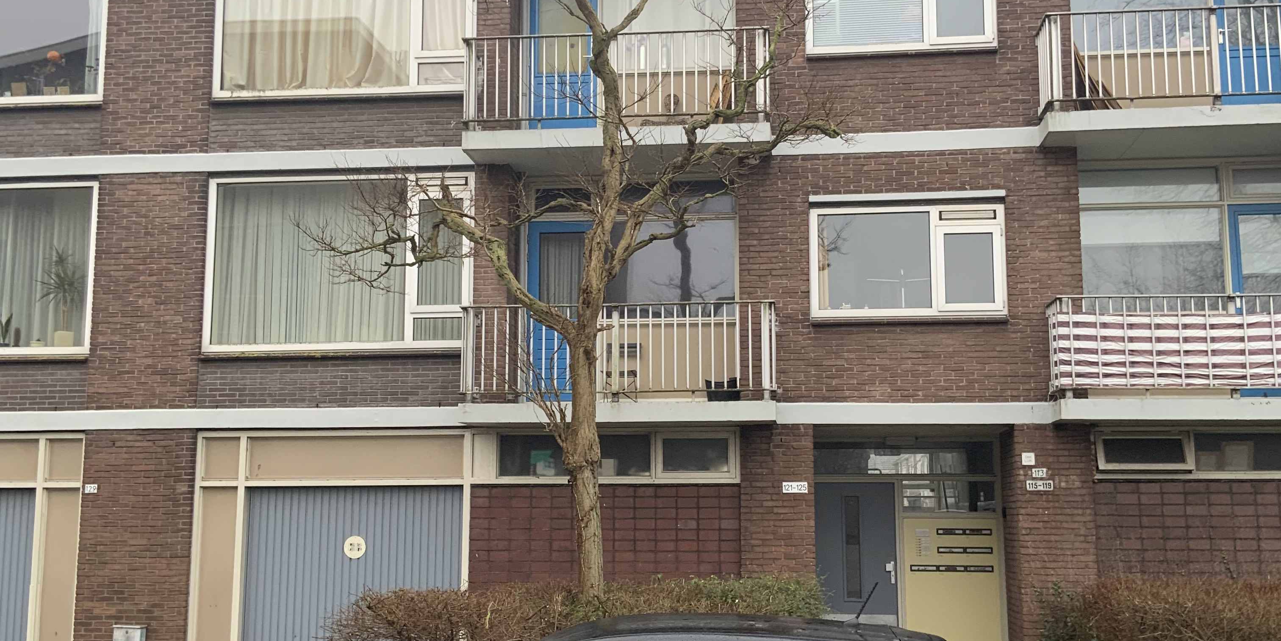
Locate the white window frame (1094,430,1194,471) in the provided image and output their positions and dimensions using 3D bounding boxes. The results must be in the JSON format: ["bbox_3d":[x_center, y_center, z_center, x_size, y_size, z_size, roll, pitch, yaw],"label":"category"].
[{"bbox_3d":[5.023,1.297,14.260,0.942,0.429,0.120,-1,-8,7],"label":"white window frame"}]

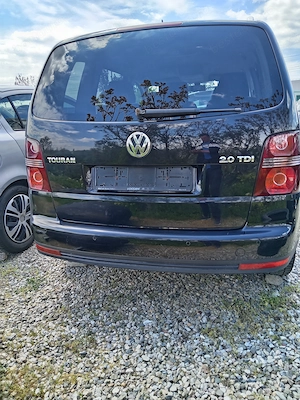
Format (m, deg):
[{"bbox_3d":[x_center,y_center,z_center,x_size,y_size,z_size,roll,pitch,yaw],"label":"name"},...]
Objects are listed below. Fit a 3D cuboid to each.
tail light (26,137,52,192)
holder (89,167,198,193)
[{"bbox_3d":[-0.667,-0.217,1.891,0.260,0.315,0.190,1,15,13],"label":"tail light"},{"bbox_3d":[-0.041,-0.107,1.600,0.535,0.132,0.025,1,11,13],"label":"holder"}]

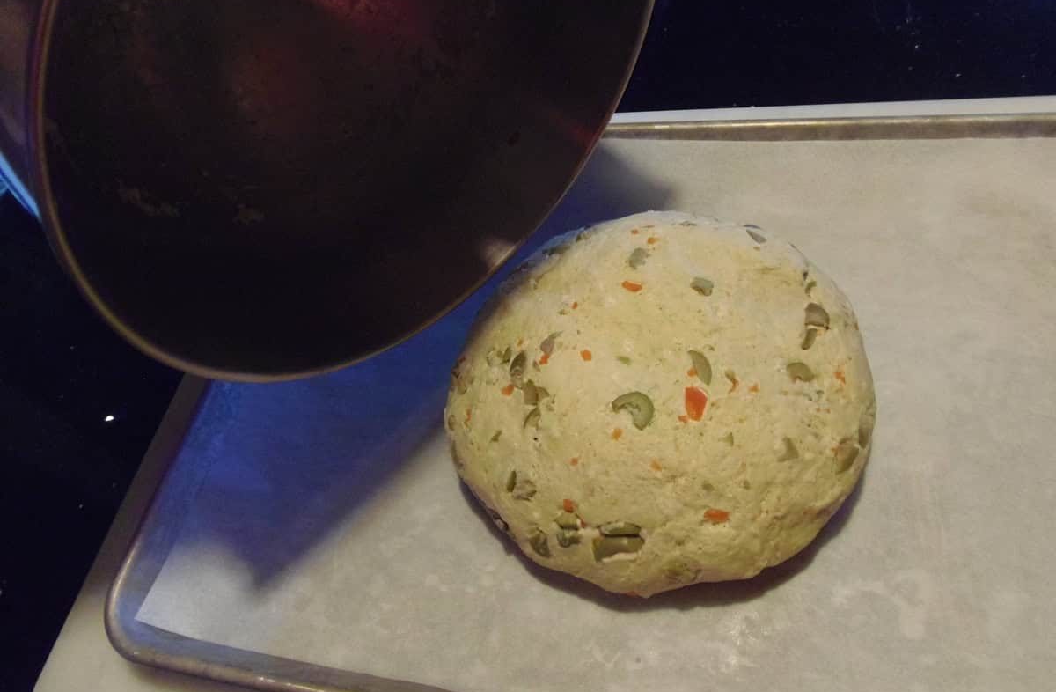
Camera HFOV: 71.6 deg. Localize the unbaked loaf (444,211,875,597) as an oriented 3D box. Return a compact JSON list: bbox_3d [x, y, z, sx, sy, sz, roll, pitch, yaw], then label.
[{"bbox_3d":[0.055,0.013,0.332,0.191,0.070,0.190,-7,57,10],"label":"unbaked loaf"}]

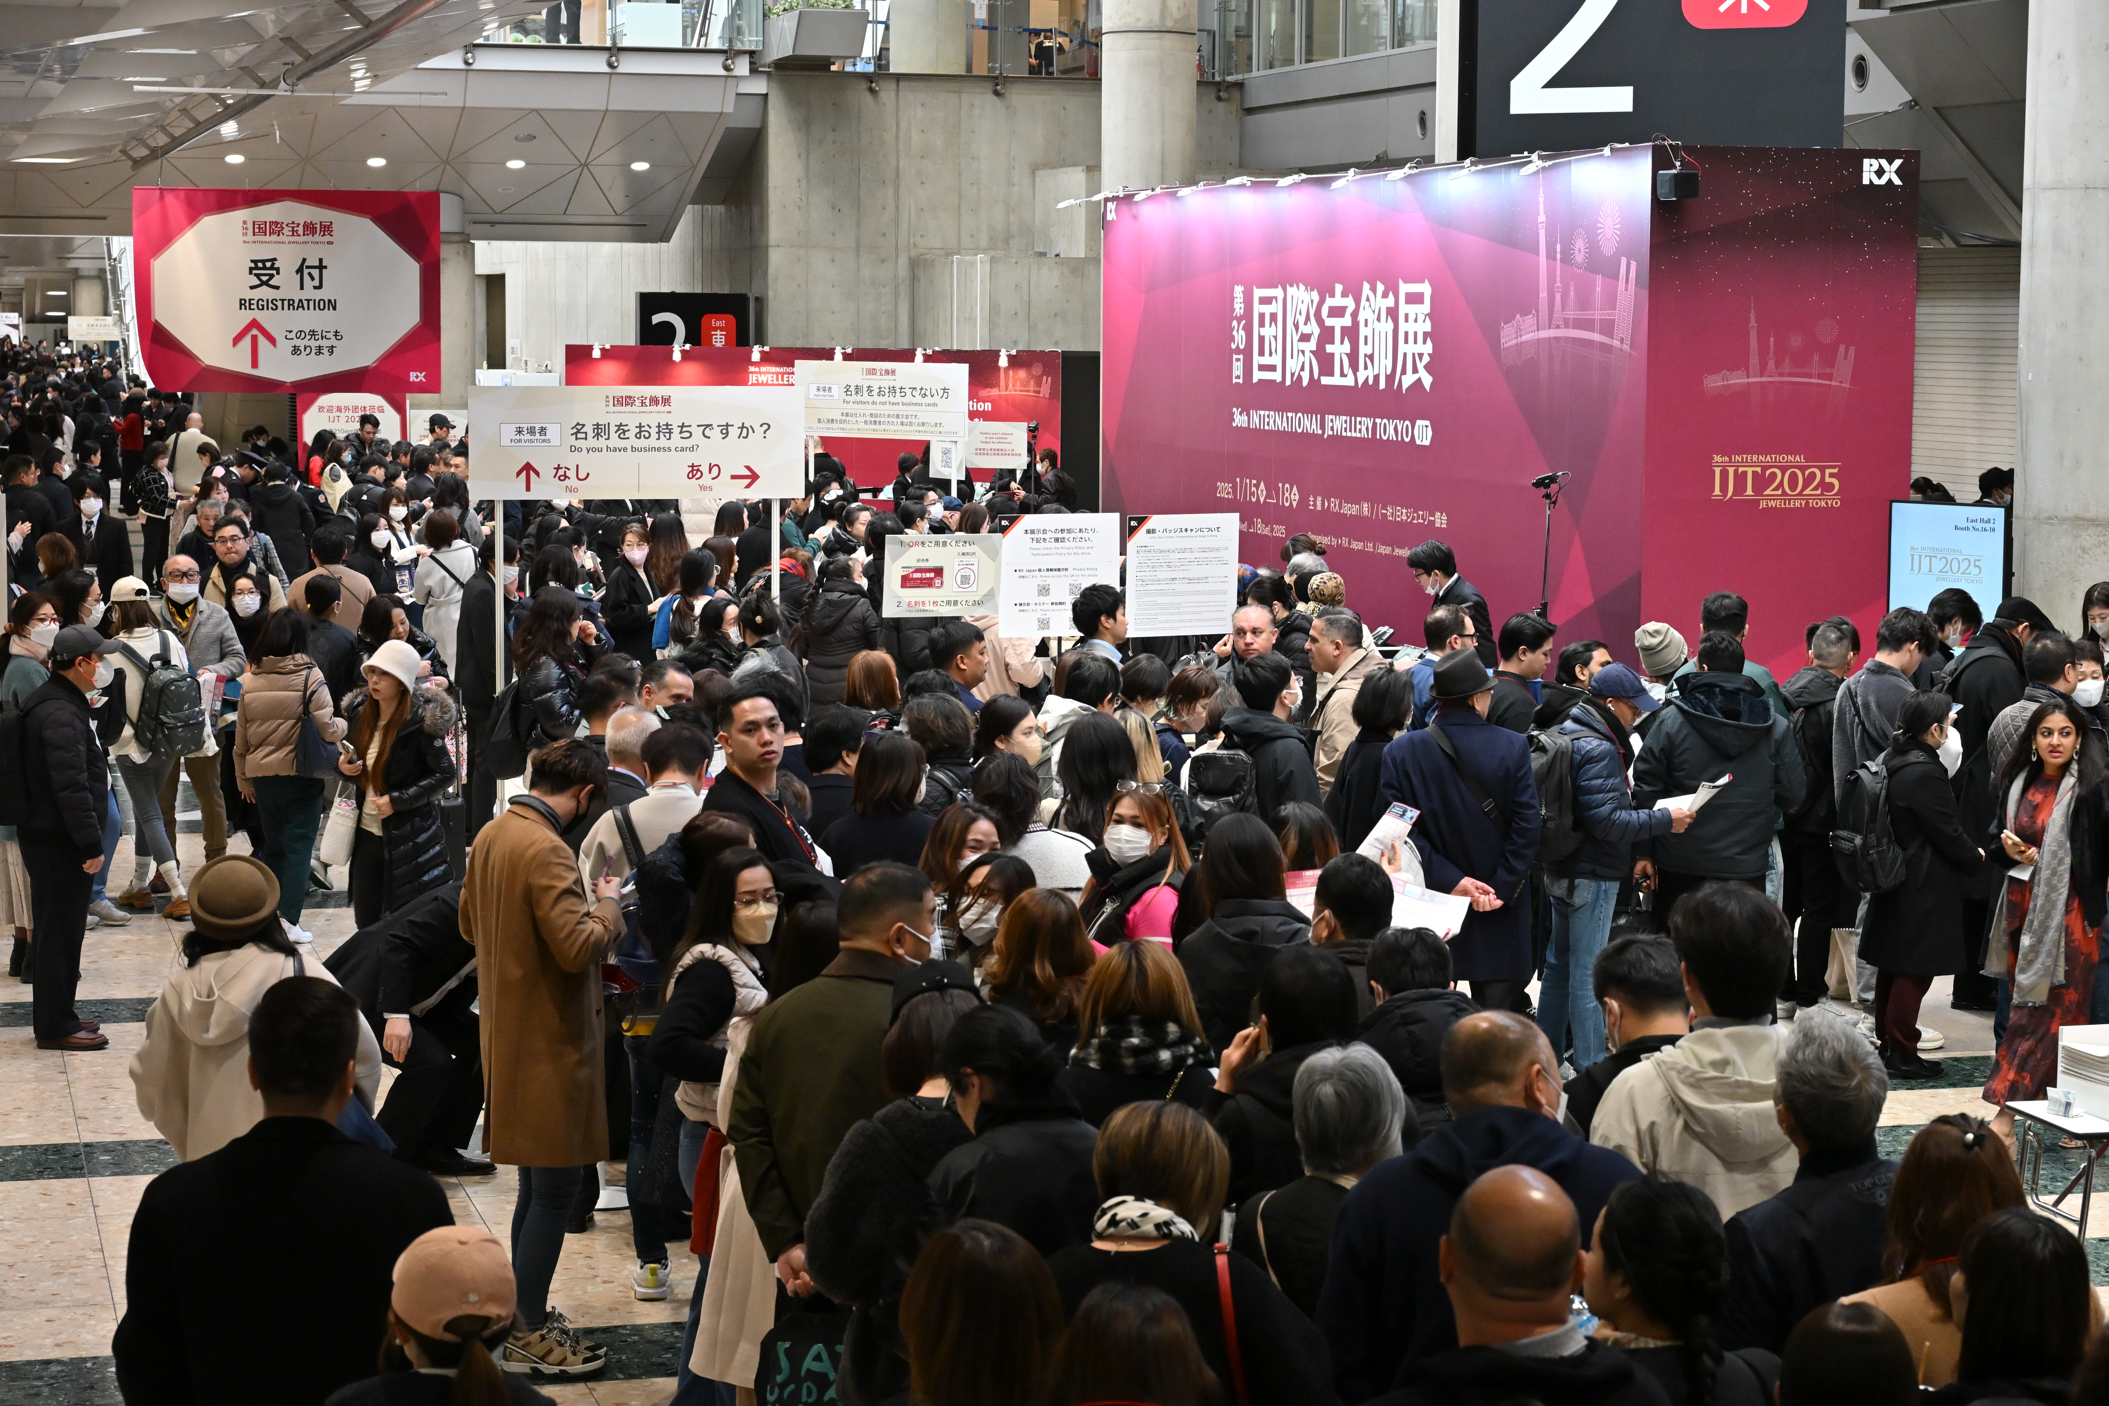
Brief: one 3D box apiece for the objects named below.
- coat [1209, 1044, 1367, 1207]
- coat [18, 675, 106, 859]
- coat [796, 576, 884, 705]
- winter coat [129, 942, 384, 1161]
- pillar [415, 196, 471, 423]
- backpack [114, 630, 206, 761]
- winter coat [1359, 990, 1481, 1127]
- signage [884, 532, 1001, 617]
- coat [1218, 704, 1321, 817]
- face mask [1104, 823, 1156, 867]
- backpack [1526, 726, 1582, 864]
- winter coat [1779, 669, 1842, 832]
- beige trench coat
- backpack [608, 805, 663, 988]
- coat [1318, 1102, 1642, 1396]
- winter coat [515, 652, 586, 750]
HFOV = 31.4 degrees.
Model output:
[{"bbox_3d":[0.564,1.130,8.300,0.470,0.750,0.340,0,6,-8],"label":"coat"},{"bbox_3d":[-4.104,0.270,15.500,0.360,0.740,0.480,0,6,-4],"label":"coat"},{"bbox_3d":[-1.267,-0.254,22.253,0.490,1.020,0.330,2,6,18],"label":"coat"},{"bbox_3d":[-2.006,0.999,9.400,0.580,0.780,0.380,1,6,9],"label":"winter coat"},{"bbox_3d":[-7.929,-4.260,48.500,0.870,4.550,0.870,1,6,0],"label":"pillar"},{"bbox_3d":[-4.454,0.038,18.750,0.330,0.500,0.240,-5,-1,-45],"label":"backpack"},{"bbox_3d":[0.806,1.004,8.389,0.530,0.750,0.340,1,6,2],"label":"winter coat"},{"bbox_3d":[-0.559,-0.639,18.700,0.600,0.420,0.020,-1,6,-17],"label":"signage"},{"bbox_3d":[0.838,0.375,14.500,0.470,0.730,0.340,6,8,42],"label":"coat"},{"bbox_3d":[0.233,0.435,11.500,0.150,0.130,0.090,3,6,22],"label":"face mask"},{"bbox_3d":[2.027,0.375,15.250,0.180,0.520,0.300,-1,6,-15],"label":"backpack"},{"bbox_3d":[3.412,0.218,16.500,0.500,0.750,0.350,2,6,18],"label":"winter coat"},{"bbox_3d":[-1.479,0.817,10.800,0.420,1.030,0.480,-2,6,-20],"label":"beige trench coat"},{"bbox_3d":[-1.338,0.644,12.300,0.300,0.550,0.180,0,6,-2],"label":"backpack"},{"bbox_3d":[0.790,1.124,6.900,0.580,0.750,0.380,2,6,10],"label":"coat"},{"bbox_3d":[-2.631,-0.017,19.600,0.400,0.640,0.500,-3,6,-28],"label":"winter coat"}]

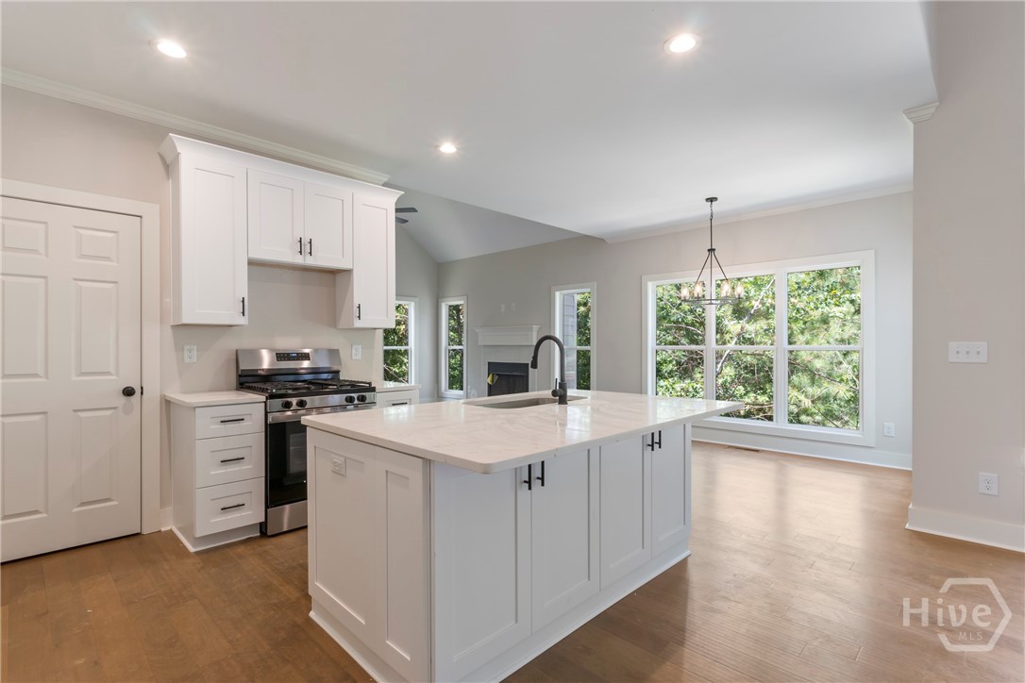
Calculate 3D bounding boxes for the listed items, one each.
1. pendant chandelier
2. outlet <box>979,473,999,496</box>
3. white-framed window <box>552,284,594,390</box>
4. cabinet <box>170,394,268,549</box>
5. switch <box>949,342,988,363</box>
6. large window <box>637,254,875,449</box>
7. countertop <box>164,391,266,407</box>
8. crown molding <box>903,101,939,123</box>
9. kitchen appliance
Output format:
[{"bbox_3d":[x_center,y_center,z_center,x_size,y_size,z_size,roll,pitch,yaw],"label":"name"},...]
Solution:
[{"bbox_3d":[2.103,-0.950,4.800,0.670,1.160,0.670,0,0,-44],"label":"pendant chandelier"},{"bbox_3d":[2.954,0.887,2.825,0.079,0.126,0.008,0,0,45],"label":"outlet"},{"bbox_3d":[0.991,0.112,7.300,0.870,2.050,0.110,0,0,44],"label":"white-framed window"},{"bbox_3d":[-1.948,0.821,3.019,0.385,0.880,0.620,0,0,-44],"label":"cabinet"},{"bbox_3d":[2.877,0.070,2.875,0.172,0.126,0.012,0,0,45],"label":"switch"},{"bbox_3d":[2.790,0.078,5.560,2.580,2.020,0.110,0,0,44],"label":"large window"},{"bbox_3d":[-1.966,0.371,3.015,0.430,0.032,0.660,0,0,-44],"label":"countertop"},{"bbox_3d":[2.712,-1.511,3.025,0.170,0.080,0.060,0,0,45],"label":"crown molding"},{"bbox_3d":[-1.543,0.663,3.438,0.760,1.200,0.700,0,0,-44],"label":"kitchen appliance"}]

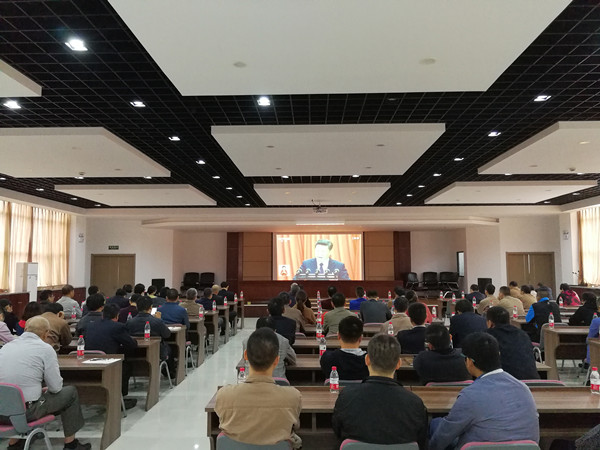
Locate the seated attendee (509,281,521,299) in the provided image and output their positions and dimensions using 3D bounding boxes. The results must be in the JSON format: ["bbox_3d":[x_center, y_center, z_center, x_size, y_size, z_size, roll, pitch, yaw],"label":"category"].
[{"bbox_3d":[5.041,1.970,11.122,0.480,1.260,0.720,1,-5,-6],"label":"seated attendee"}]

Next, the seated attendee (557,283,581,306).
[{"bbox_3d":[5.834,1.910,10.298,0.520,1.240,0.720,1,-5,-10],"label":"seated attendee"}]

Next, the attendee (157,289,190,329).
[{"bbox_3d":[-1.837,1.598,6.973,0.510,1.270,0.780,-1,-5,5],"label":"attendee"}]

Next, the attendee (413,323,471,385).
[{"bbox_3d":[1.124,1.397,3.852,0.520,1.170,0.750,0,-5,-2],"label":"attendee"}]

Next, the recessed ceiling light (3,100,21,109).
[{"bbox_3d":[-3.324,-1.383,5.406,0.150,0.100,0.150,0,-5,2],"label":"recessed ceiling light"}]

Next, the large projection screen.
[{"bbox_3d":[0.684,1.141,16.851,3.208,1.728,0.100,0,-5,2],"label":"large projection screen"}]

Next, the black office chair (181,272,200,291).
[{"bbox_3d":[-3.957,2.209,16.812,0.620,0.980,0.620,0,-5,2],"label":"black office chair"}]

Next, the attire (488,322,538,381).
[{"bbox_3d":[1.693,1.206,3.790,0.520,0.740,0.500,1,-5,-8],"label":"attire"}]

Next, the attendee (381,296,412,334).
[{"bbox_3d":[1.215,1.496,5.736,0.510,1.240,0.780,0,-5,2],"label":"attendee"}]

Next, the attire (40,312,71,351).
[{"bbox_3d":[-2.638,1.239,4.951,0.500,0.680,0.550,-1,-5,12],"label":"attire"}]

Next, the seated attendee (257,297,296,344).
[{"bbox_3d":[-0.242,1.417,4.984,0.490,1.300,0.860,-1,-5,5],"label":"seated attendee"}]

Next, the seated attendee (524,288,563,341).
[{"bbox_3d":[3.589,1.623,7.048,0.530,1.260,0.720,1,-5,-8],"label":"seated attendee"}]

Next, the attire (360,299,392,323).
[{"bbox_3d":[1.147,1.420,6.950,0.490,0.630,0.420,0,-5,2],"label":"attire"}]

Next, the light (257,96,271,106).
[{"bbox_3d":[-0.415,-1.433,5.355,0.160,0.080,0.160,0,-5,2],"label":"light"}]

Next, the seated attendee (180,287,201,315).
[{"bbox_3d":[-1.891,1.746,8.319,0.480,1.250,0.840,-1,-5,8],"label":"seated attendee"}]

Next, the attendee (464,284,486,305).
[{"bbox_3d":[3.931,1.912,10.307,0.480,1.220,0.840,1,-5,-12],"label":"attendee"}]

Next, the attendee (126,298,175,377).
[{"bbox_3d":[-1.947,1.558,6.148,0.510,1.240,0.900,-1,-5,10],"label":"attendee"}]

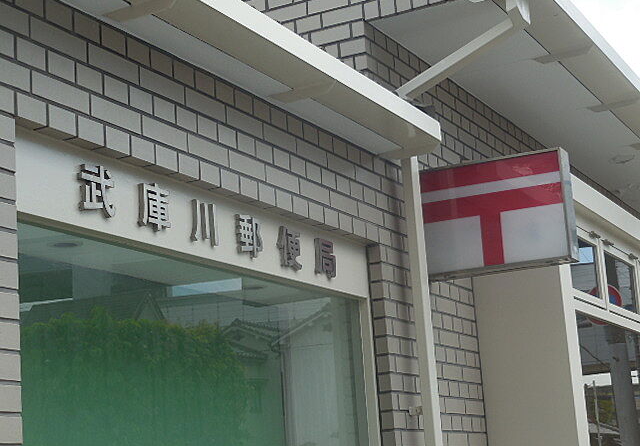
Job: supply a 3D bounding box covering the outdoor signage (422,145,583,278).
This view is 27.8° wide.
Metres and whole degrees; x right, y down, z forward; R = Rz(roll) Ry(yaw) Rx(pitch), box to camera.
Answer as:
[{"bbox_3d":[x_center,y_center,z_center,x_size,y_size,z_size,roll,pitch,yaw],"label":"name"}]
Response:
[{"bbox_3d":[0.691,-0.028,5.113,0.603,0.430,0.119,-9,-13,25],"label":"outdoor signage"}]

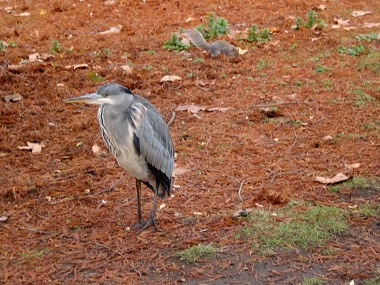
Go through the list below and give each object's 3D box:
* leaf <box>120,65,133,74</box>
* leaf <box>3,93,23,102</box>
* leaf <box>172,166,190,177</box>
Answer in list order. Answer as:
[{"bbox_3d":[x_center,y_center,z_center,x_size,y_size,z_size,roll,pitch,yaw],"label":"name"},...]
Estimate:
[{"bbox_3d":[-0.404,-0.463,7.461,0.075,0.040,0.090,0,16,0],"label":"leaf"},{"bbox_3d":[-0.988,-0.251,6.480,0.111,0.030,0.121,0,15,0],"label":"leaf"},{"bbox_3d":[-0.046,0.127,5.099,0.096,0.015,0.104,0,15,0],"label":"leaf"}]

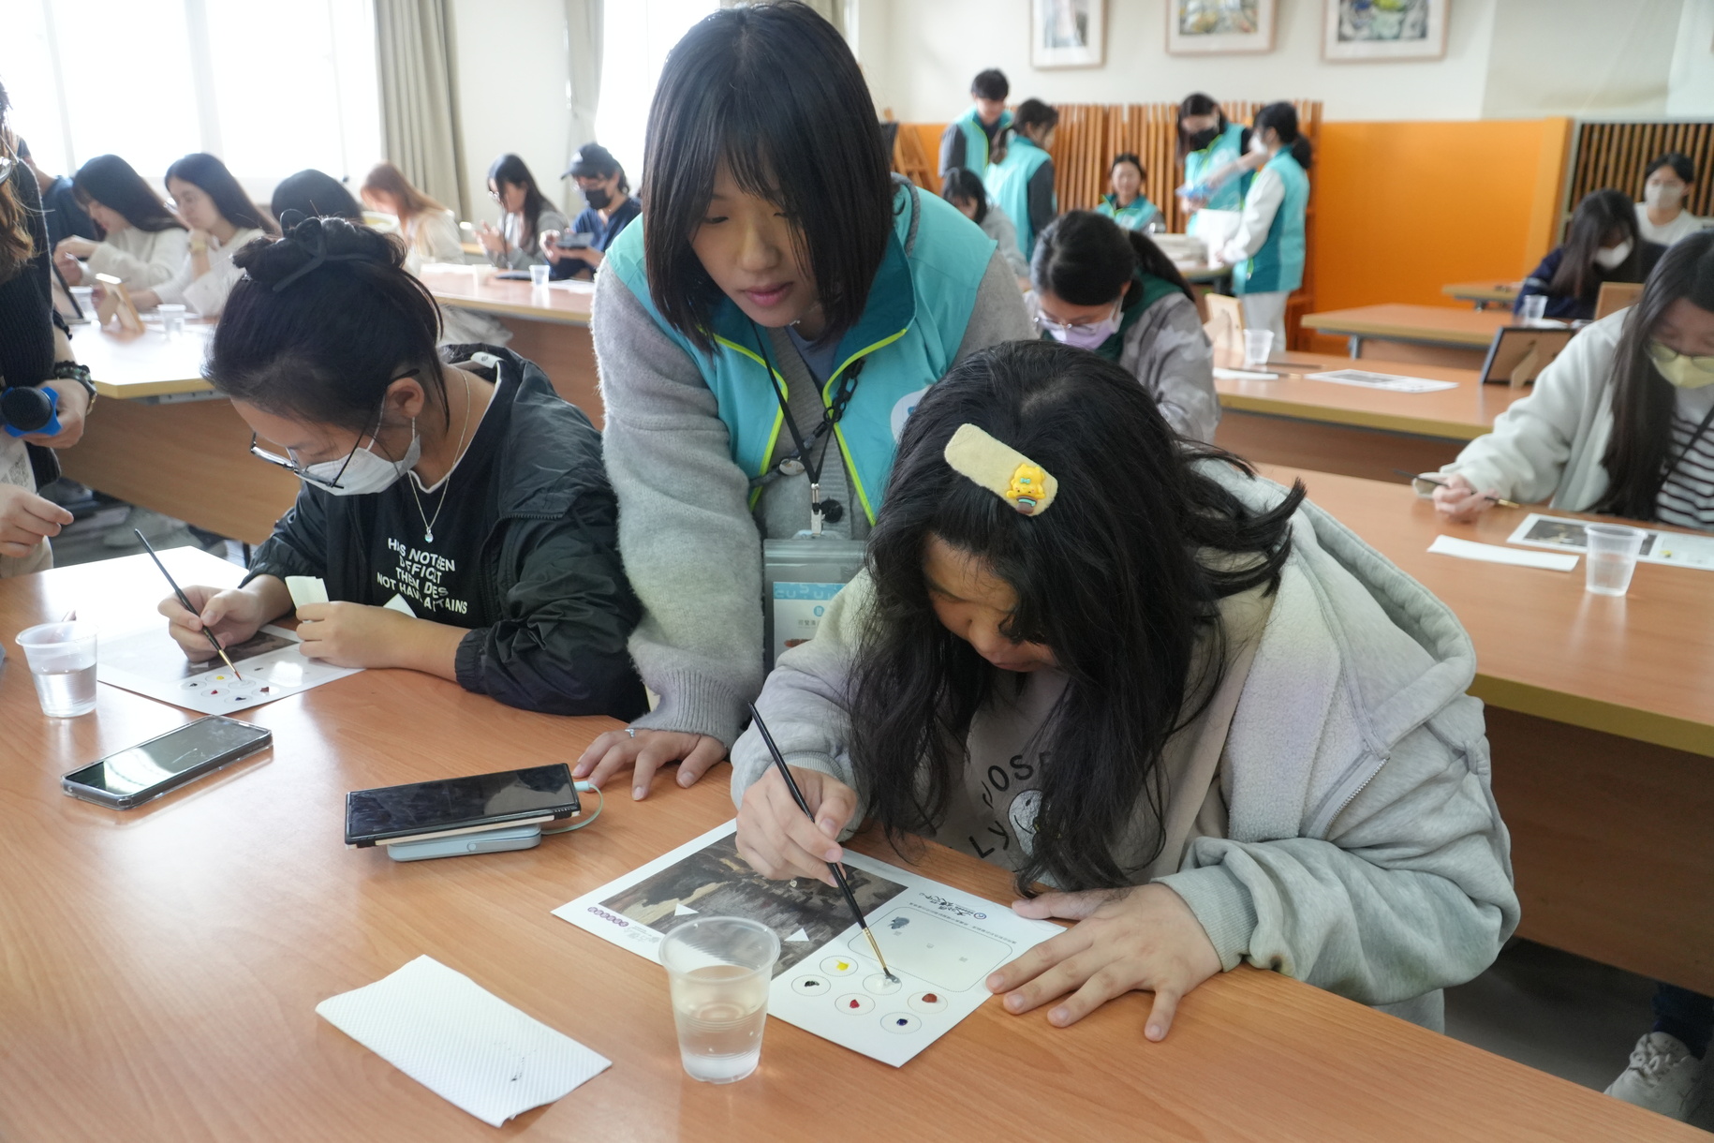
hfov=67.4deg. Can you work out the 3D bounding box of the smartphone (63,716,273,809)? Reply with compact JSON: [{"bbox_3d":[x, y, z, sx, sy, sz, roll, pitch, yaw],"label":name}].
[{"bbox_3d":[-0.610,0.168,1.151,0.080,0.011,0.155,10,20,28],"label":"smartphone"}]

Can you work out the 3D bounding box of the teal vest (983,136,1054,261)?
[{"bbox_3d":[0.785,-1.747,6.216,0.420,0.680,0.270,14,22,35],"label":"teal vest"}]

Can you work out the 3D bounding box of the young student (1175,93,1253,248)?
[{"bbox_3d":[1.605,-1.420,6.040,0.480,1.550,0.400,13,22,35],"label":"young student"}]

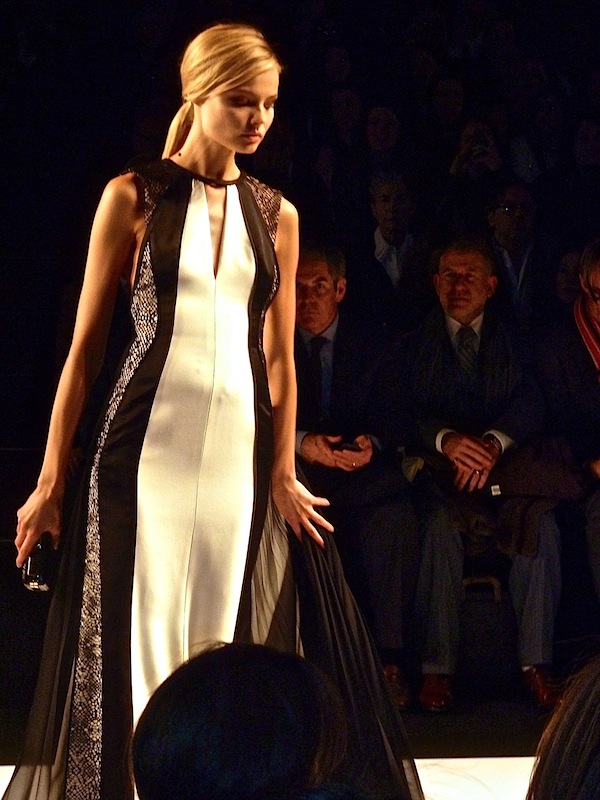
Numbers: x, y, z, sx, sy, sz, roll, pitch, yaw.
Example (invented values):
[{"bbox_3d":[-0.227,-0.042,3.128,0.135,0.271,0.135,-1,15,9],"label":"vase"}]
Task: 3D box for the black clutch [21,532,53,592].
[{"bbox_3d":[-0.494,0.306,4.200,0.055,0.110,0.130,-1,7,-8],"label":"black clutch"}]

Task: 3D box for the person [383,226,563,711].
[{"bbox_3d":[0.500,0.176,6.398,0.540,1.270,0.800,0,8,-3],"label":"person"}]

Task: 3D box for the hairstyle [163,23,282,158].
[{"bbox_3d":[-0.148,-0.590,4.230,0.245,0.250,0.175,8,11,44],"label":"hairstyle"}]

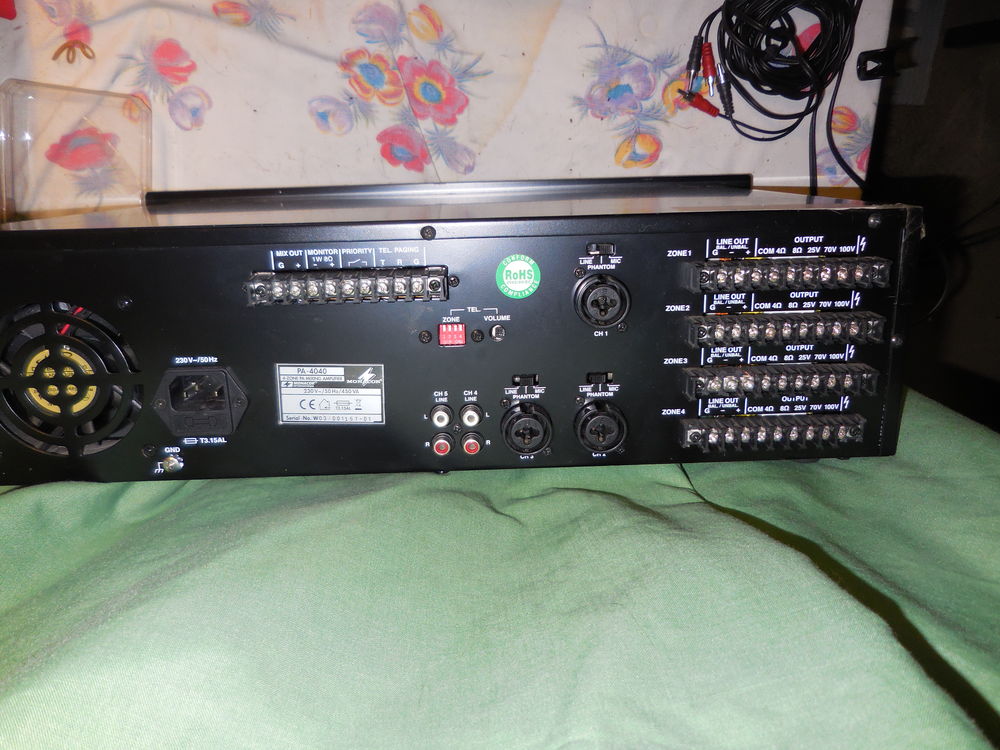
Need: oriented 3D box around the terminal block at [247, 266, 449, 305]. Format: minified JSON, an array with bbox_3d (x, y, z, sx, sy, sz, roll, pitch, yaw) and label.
[{"bbox_3d":[-0.067,-0.040,0.322,0.086,0.013,0.014,-2,15,-1],"label":"terminal block"}]

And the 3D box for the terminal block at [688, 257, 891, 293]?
[{"bbox_3d":[0.129,-0.045,0.325,0.086,0.012,0.014,-2,15,-1],"label":"terminal block"}]

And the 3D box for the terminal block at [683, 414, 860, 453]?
[{"bbox_3d":[0.130,0.028,0.344,0.085,0.012,0.014,-2,15,-1],"label":"terminal block"}]

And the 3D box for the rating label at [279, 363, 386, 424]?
[{"bbox_3d":[-0.080,0.009,0.341,0.051,0.030,0.001,1,15,-1],"label":"rating label"}]

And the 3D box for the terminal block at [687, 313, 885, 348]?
[{"bbox_3d":[0.130,-0.021,0.331,0.086,0.012,0.014,-2,15,-1],"label":"terminal block"}]

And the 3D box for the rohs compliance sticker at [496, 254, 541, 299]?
[{"bbox_3d":[0.009,-0.045,0.329,0.020,0.020,0.001,-2,15,-1],"label":"rohs compliance sticker"}]

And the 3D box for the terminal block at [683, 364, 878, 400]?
[{"bbox_3d":[0.130,0.004,0.338,0.086,0.012,0.014,-2,15,-1],"label":"terminal block"}]

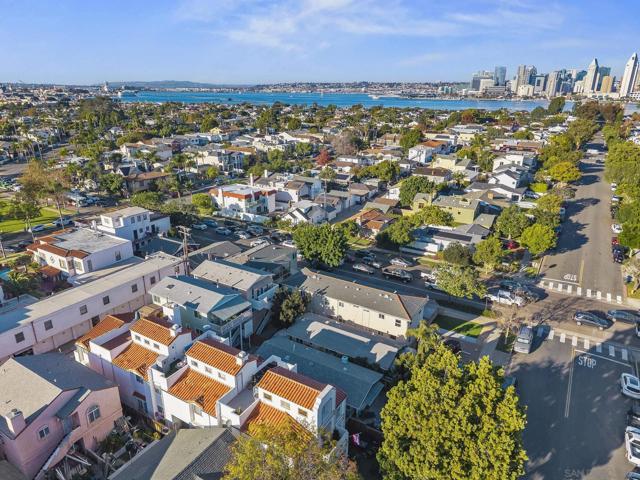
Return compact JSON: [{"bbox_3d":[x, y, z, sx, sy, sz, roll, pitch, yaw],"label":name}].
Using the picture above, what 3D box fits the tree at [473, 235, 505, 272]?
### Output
[{"bbox_3d":[31.713,2.987,82.807,5.600,6.887,5.600,0,19,0],"label":"tree"}]

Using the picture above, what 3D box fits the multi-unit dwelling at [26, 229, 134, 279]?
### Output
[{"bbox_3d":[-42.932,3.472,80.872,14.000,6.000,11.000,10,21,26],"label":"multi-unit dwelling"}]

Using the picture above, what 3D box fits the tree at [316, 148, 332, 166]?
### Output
[{"bbox_3d":[1.985,-35.200,191.195,6.300,7.928,6.300,0,19,0],"label":"tree"}]

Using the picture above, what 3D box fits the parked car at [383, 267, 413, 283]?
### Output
[{"bbox_3d":[15.376,6.588,87.243,5.600,1.820,1.950,12,22,29],"label":"parked car"}]

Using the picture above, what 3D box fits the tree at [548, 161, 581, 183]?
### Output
[{"bbox_3d":[87.663,-23.797,159.476,11.200,8.700,11.200,11,22,29],"label":"tree"}]

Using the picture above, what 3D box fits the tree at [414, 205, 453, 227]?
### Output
[{"bbox_3d":[26.284,-4.279,102.346,8.770,7.810,7.890,5,20,14],"label":"tree"}]

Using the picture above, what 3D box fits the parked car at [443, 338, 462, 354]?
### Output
[{"bbox_3d":[16.448,14.014,58.677,4.600,1.500,1.850,11,22,29],"label":"parked car"}]

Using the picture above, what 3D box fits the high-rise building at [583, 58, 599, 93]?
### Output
[{"bbox_3d":[998.129,-589.841,1629.985,34.000,136.000,34.000,-15,24,-38],"label":"high-rise building"}]

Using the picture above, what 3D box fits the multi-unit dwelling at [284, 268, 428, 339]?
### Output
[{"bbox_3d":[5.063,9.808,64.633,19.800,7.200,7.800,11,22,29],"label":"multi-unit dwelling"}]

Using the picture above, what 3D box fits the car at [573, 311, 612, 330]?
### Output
[{"bbox_3d":[40.982,12.120,66.696,4.700,1.480,1.830,11,22,29],"label":"car"}]

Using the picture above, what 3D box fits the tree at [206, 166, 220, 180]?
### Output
[{"bbox_3d":[-39.558,-24.497,164.129,4.300,4.655,4.300,0,19,0],"label":"tree"}]

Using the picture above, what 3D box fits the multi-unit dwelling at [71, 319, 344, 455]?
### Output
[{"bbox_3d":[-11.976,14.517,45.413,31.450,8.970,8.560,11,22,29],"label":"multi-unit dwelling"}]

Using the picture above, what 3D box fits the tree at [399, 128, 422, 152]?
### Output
[{"bbox_3d":[46.811,-49.879,227.273,12.040,13.090,12.040,4,19,11],"label":"tree"}]

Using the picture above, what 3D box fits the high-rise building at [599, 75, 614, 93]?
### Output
[{"bbox_3d":[1294.902,-686.444,2001.909,35.000,80.000,30.000,0,19,0],"label":"high-rise building"}]

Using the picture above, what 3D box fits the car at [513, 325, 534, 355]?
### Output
[{"bbox_3d":[29.823,14.528,64.717,1.920,1.760,4.850,12,22,29],"label":"car"}]

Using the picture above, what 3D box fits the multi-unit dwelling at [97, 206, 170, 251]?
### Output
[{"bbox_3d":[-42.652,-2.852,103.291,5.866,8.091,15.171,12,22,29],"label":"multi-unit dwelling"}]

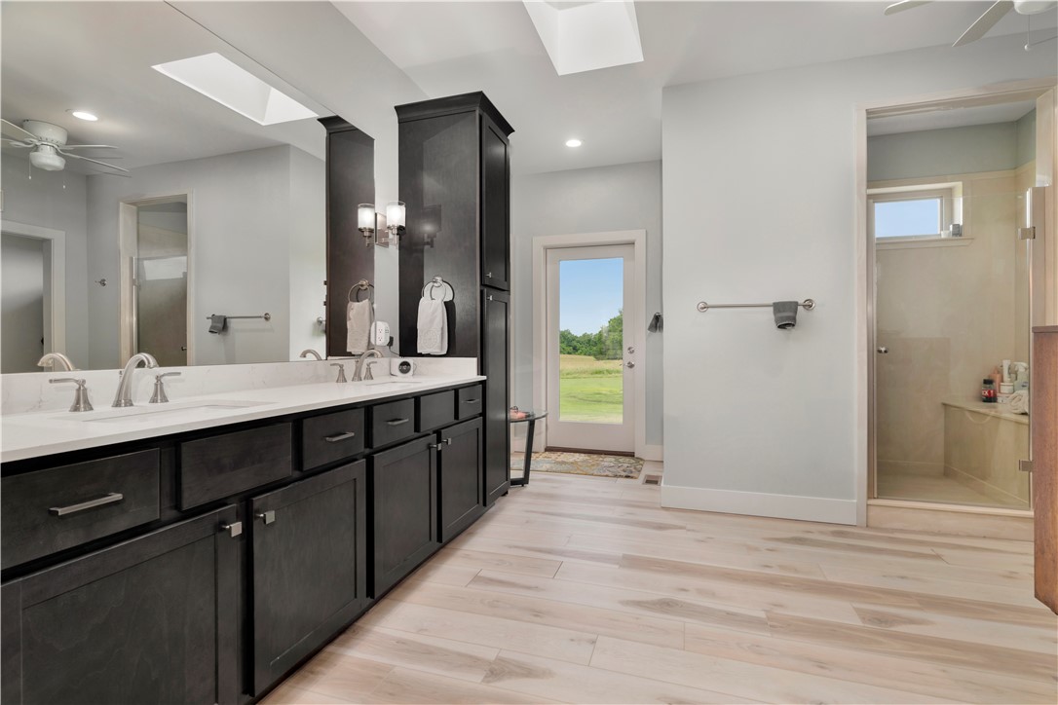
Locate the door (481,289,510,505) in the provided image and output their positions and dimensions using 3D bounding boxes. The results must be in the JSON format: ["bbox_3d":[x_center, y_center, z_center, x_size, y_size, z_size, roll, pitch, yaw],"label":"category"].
[{"bbox_3d":[-0.203,0.269,3.043,0.022,1.312,0.433,0,1,18],"label":"door"}]

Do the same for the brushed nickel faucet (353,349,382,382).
[{"bbox_3d":[-0.831,0.066,2.420,0.184,0.163,0.058,0,1,17],"label":"brushed nickel faucet"}]

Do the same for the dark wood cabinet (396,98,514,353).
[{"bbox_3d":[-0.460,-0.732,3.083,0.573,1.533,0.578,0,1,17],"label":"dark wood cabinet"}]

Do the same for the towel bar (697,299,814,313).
[{"bbox_3d":[1.378,-0.285,2.866,0.661,0.065,0.074,0,1,17],"label":"towel bar"}]

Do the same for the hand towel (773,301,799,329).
[{"bbox_3d":[1.523,-0.221,2.793,0.134,0.166,0.080,0,1,17],"label":"hand towel"}]

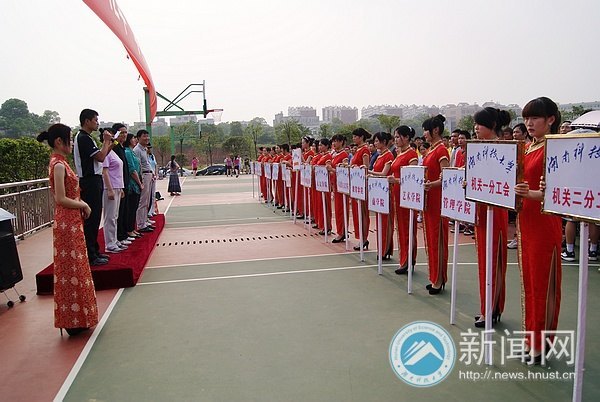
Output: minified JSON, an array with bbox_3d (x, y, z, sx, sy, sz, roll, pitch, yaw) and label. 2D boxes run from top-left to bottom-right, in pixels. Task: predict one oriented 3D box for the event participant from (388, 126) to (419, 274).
[{"bbox_3d":[1.154,-0.009,5.640,0.380,1.650,0.440,-3,5,-18],"label":"event participant"}]

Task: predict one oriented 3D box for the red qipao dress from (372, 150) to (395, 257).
[{"bbox_3d":[1.114,0.033,6.680,0.270,1.430,0.400,-4,5,-20],"label":"red qipao dress"}]

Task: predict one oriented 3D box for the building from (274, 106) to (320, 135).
[{"bbox_3d":[-1.648,-53.056,330.000,30.000,19.000,15.000,-1,5,9],"label":"building"}]

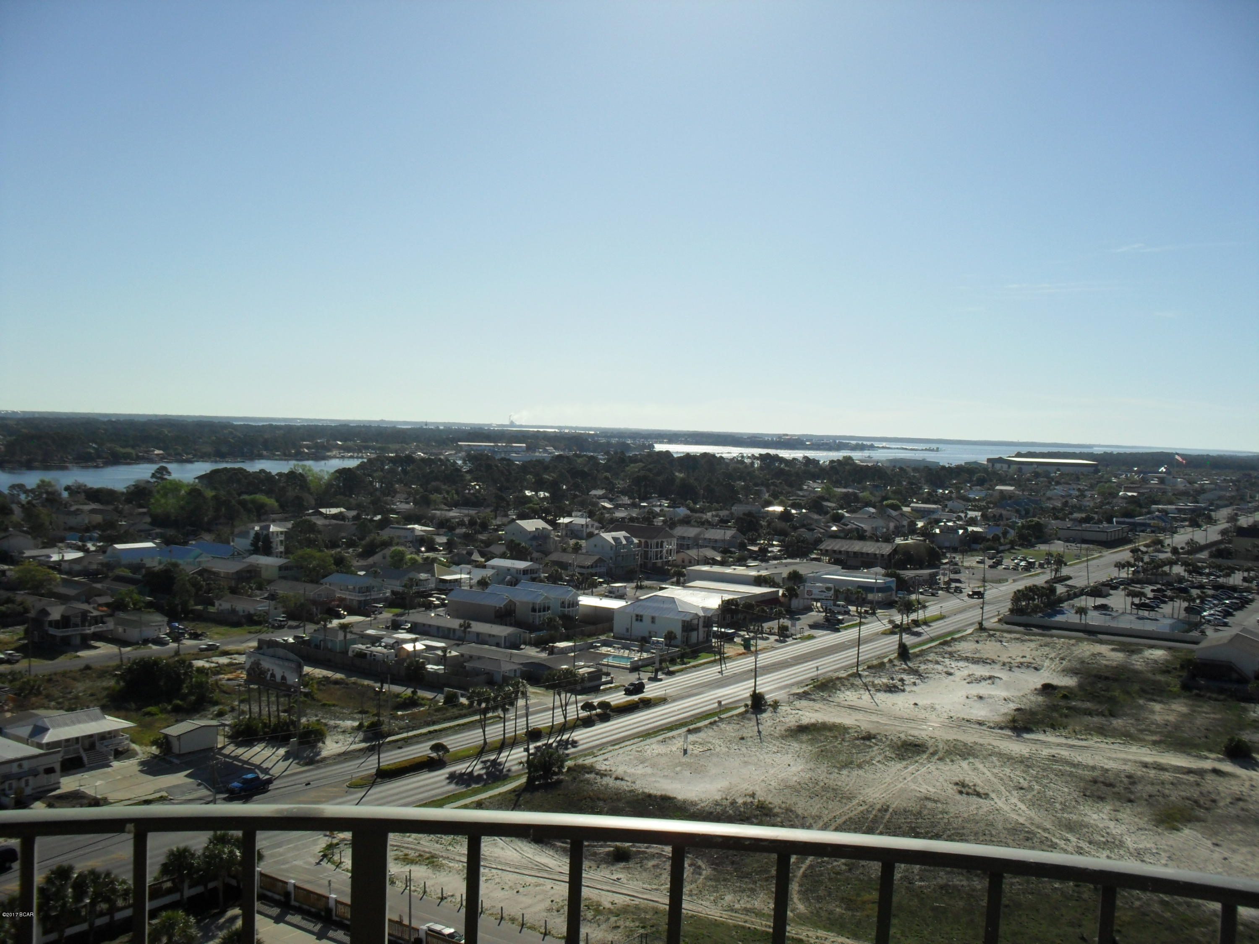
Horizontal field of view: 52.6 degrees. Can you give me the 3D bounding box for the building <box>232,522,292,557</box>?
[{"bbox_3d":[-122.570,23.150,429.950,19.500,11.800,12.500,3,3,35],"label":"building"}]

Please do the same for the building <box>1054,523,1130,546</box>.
[{"bbox_3d":[234.790,30.590,642.740,23.500,4.800,48.000,3,2,33],"label":"building"}]

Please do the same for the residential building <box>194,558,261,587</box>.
[{"bbox_3d":[-113.450,28.590,359.590,16.000,6.600,11.200,3,2,34],"label":"residential building"}]

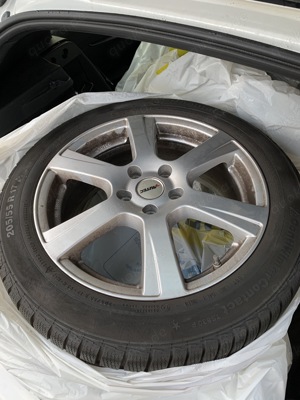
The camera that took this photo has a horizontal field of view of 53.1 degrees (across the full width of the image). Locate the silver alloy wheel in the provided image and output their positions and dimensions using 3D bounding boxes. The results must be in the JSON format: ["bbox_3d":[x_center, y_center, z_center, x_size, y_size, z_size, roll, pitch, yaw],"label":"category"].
[{"bbox_3d":[0.002,0.028,0.687,0.466,0.190,0.466,-1,53,1],"label":"silver alloy wheel"}]

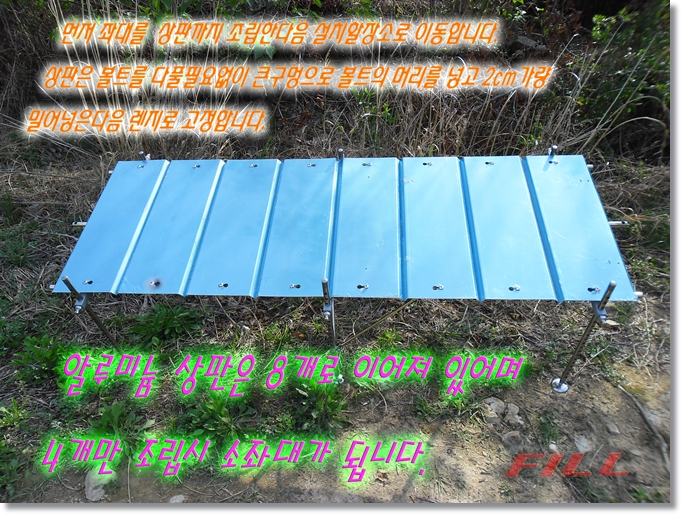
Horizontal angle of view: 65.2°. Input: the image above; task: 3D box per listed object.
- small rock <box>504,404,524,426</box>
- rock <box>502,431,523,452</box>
[{"bbox_3d":[0.628,0.572,1.929,0.075,0.045,0.068,-6,50,0],"label":"small rock"},{"bbox_3d":[0.603,0.645,1.870,0.073,0.045,0.068,-6,50,0],"label":"rock"}]

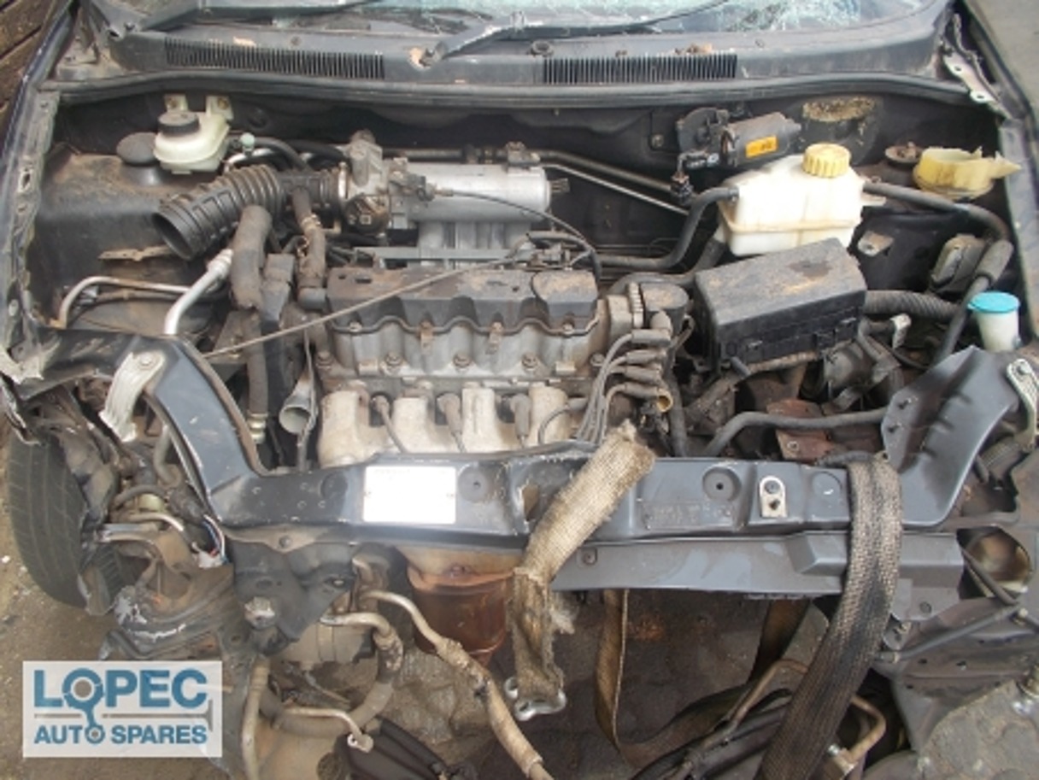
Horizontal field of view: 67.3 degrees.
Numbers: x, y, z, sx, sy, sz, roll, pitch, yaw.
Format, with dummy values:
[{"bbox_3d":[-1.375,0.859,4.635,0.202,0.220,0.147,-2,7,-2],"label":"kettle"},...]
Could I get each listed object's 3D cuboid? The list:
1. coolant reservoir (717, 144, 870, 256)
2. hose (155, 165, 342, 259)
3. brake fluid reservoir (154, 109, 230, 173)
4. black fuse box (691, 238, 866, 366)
[{"bbox_3d":[0.379,-0.289,1.112,0.195,0.145,0.130,-2,39,-2],"label":"coolant reservoir"},{"bbox_3d":[-0.340,-0.246,1.012,0.235,0.085,0.090,-26,45,-29],"label":"hose"},{"bbox_3d":[-0.470,-0.369,1.127,0.090,0.072,0.110,2,39,2],"label":"brake fluid reservoir"},{"bbox_3d":[0.336,-0.112,1.015,0.180,0.081,0.103,-12,48,4],"label":"black fuse box"}]

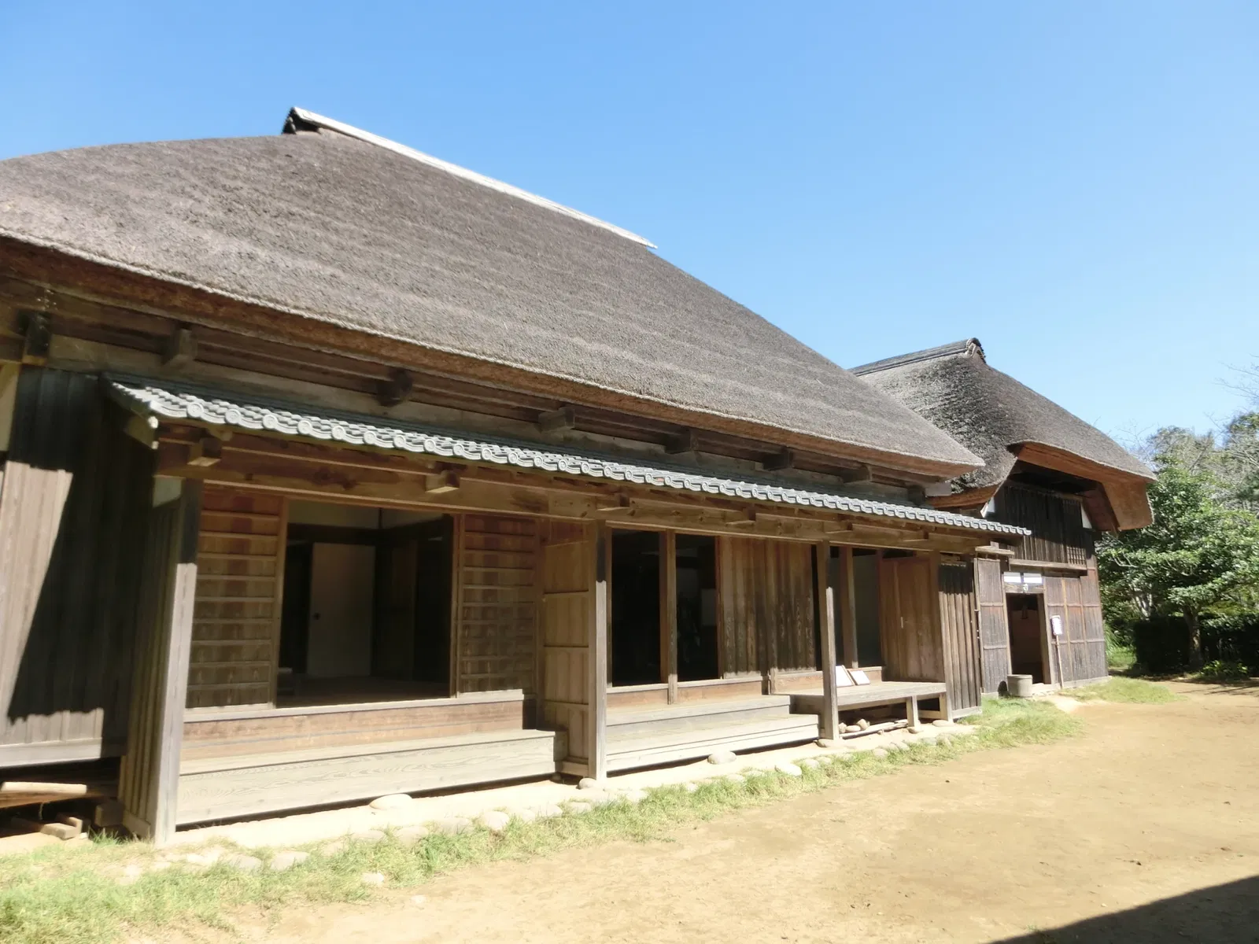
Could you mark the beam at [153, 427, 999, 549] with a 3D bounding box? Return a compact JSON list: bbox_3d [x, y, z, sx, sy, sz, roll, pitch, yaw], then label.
[{"bbox_3d":[1.236,0.583,10.112,12.243,0.297,0.140,9,-14,-41],"label":"beam"}]

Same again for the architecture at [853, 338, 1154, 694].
[{"bbox_3d":[6.889,1.021,21.032,8.415,7.804,7.755,9,-14,-41],"label":"architecture"}]

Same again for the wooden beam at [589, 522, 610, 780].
[{"bbox_3d":[-0.311,1.700,8.478,0.135,2.430,0.120,9,-14,-41],"label":"wooden beam"}]

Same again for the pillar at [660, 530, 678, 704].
[{"bbox_3d":[0.460,1.704,10.463,0.132,2.112,0.124,9,-14,-41],"label":"pillar"}]

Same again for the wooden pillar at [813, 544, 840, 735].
[{"bbox_3d":[2.486,2.088,10.946,0.129,2.409,0.124,9,-14,-41],"label":"wooden pillar"}]

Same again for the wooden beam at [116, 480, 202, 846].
[{"bbox_3d":[-3.402,1.321,6.338,0.127,2.425,0.990,9,-14,-41],"label":"wooden beam"}]

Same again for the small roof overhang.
[{"bbox_3d":[1.120,0.179,10.236,12.507,0.660,1.518,9,-14,-41],"label":"small roof overhang"}]

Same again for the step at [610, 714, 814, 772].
[{"bbox_3d":[0.878,2.915,9.569,3.366,0.281,0.462,9,-14,-41],"label":"step"}]

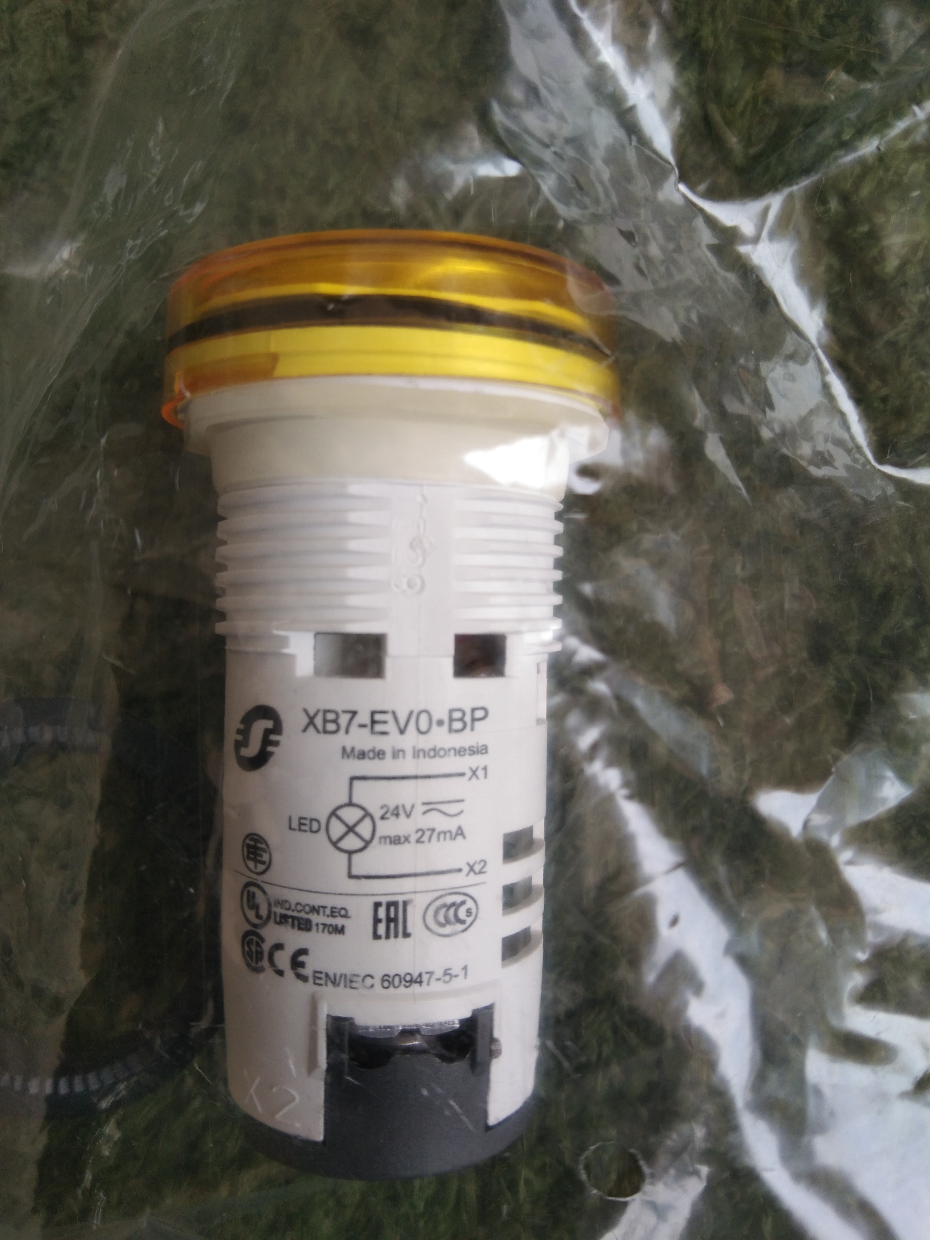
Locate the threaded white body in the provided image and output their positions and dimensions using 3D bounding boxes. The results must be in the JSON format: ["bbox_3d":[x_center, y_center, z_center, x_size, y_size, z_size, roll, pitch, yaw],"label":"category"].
[{"bbox_3d":[-0.005,0.008,0.070,0.027,0.027,0.042,1,91,-12],"label":"threaded white body"}]

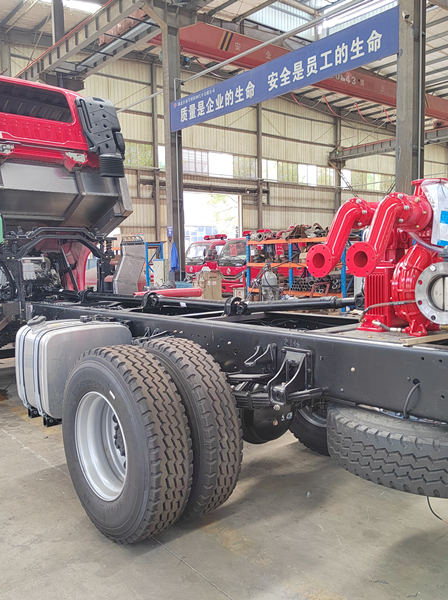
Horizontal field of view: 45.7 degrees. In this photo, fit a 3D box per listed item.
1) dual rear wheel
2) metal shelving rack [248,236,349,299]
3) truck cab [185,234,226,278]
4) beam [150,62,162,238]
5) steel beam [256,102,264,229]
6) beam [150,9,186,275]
[{"bbox_3d":[-0.468,0.795,3.139,0.630,1.060,1.060,-6,7,-41],"label":"dual rear wheel"},{"bbox_3d":[2.010,-0.825,14.848,0.620,2.120,3.650,-5,7,-39],"label":"metal shelving rack"},{"bbox_3d":[-0.423,-1.554,20.752,1.750,1.900,1.900,-5,7,-39],"label":"truck cab"},{"bbox_3d":[-3.284,-6.373,26.009,0.260,10.000,0.260,-5,7,-39],"label":"beam"},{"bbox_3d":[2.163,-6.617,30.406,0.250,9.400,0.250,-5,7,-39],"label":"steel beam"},{"bbox_3d":[-1.087,-3.095,12.365,0.300,6.800,0.300,-5,7,-39],"label":"beam"}]

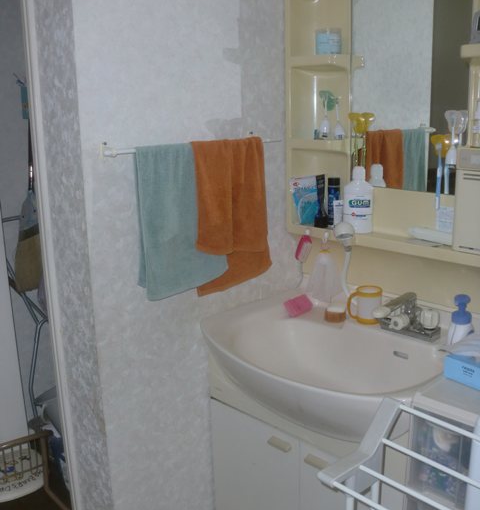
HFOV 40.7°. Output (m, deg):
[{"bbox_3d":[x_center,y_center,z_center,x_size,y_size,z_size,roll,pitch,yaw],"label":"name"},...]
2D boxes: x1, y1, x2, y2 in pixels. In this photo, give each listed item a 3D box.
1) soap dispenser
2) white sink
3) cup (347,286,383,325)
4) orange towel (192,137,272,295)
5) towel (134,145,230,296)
[{"bbox_3d":[0.565,0.169,1.644,0.070,0.135,0.072,7,16,32],"label":"soap dispenser"},{"bbox_3d":[0.238,0.311,1.796,0.595,0.220,0.730,-13,18,-41],"label":"white sink"},{"bbox_3d":[0.358,0.144,1.865,0.104,0.094,0.077,1,14,11],"label":"cup"},{"bbox_3d":[-0.013,-0.120,1.915,0.315,0.445,0.070,-13,18,-41],"label":"orange towel"},{"bbox_3d":[-0.157,-0.104,1.786,0.285,0.410,0.065,-13,18,-41],"label":"towel"}]

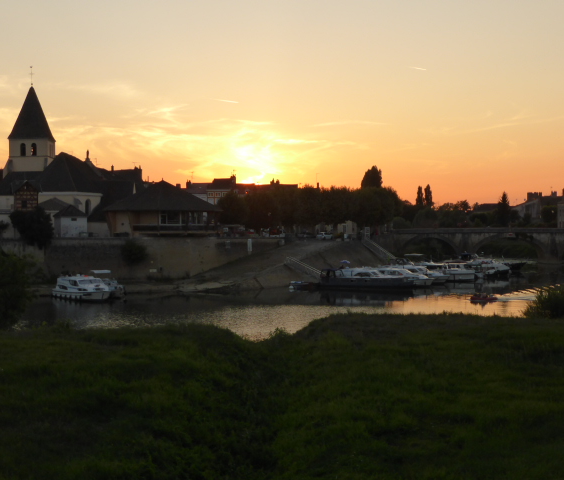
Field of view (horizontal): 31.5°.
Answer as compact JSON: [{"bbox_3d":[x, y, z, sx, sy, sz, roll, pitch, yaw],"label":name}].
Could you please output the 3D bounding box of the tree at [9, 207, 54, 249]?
[{"bbox_3d":[-33.872,-1.650,135.000,5.900,5.700,5.400,0,1,-14],"label":"tree"}]

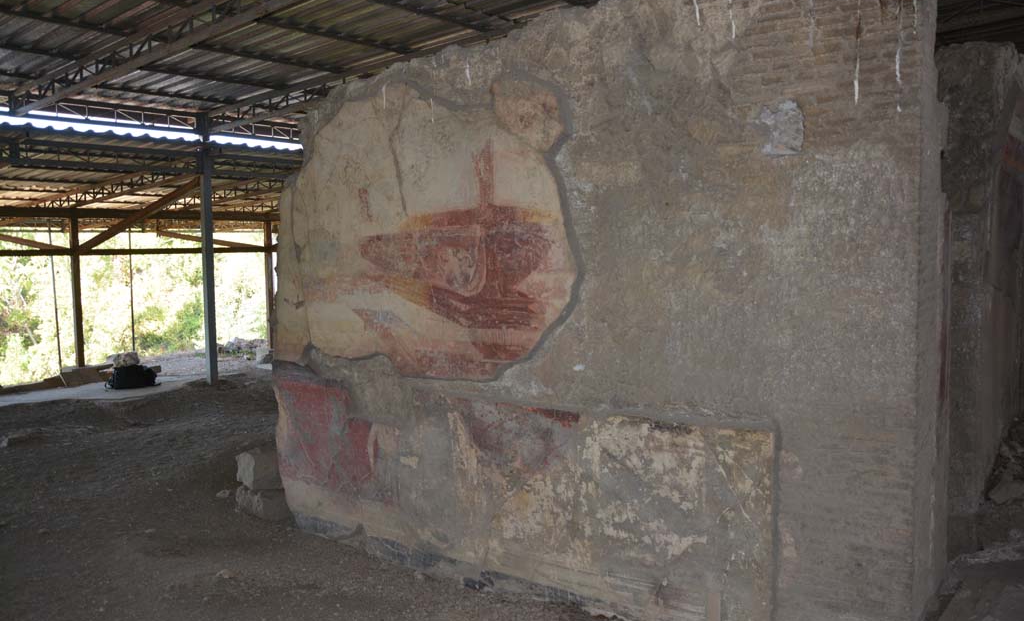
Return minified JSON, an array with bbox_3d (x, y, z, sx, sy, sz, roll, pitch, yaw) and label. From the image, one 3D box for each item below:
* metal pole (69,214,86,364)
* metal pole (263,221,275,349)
[{"bbox_3d":[-6.480,-0.245,11.431,0.090,2.265,0.090,3,6,45],"label":"metal pole"},{"bbox_3d":[-4.307,-0.429,13.653,0.090,2.276,0.090,3,6,45],"label":"metal pole"}]

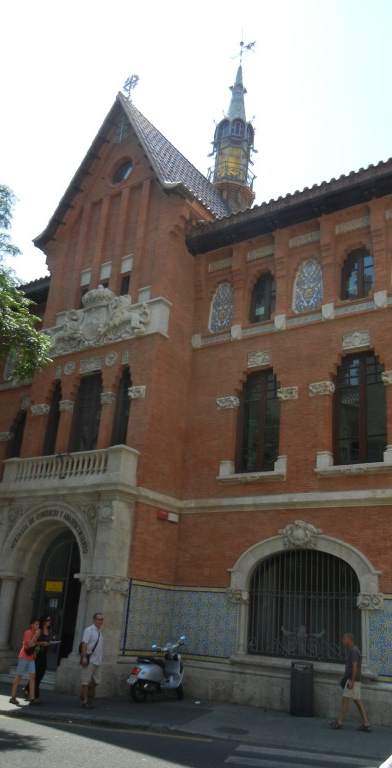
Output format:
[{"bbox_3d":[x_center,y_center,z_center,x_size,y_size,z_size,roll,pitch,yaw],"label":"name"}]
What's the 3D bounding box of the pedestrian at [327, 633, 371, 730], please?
[{"bbox_3d":[3.062,5.915,13.322,0.800,1.740,0.500,-10,-25,34],"label":"pedestrian"}]

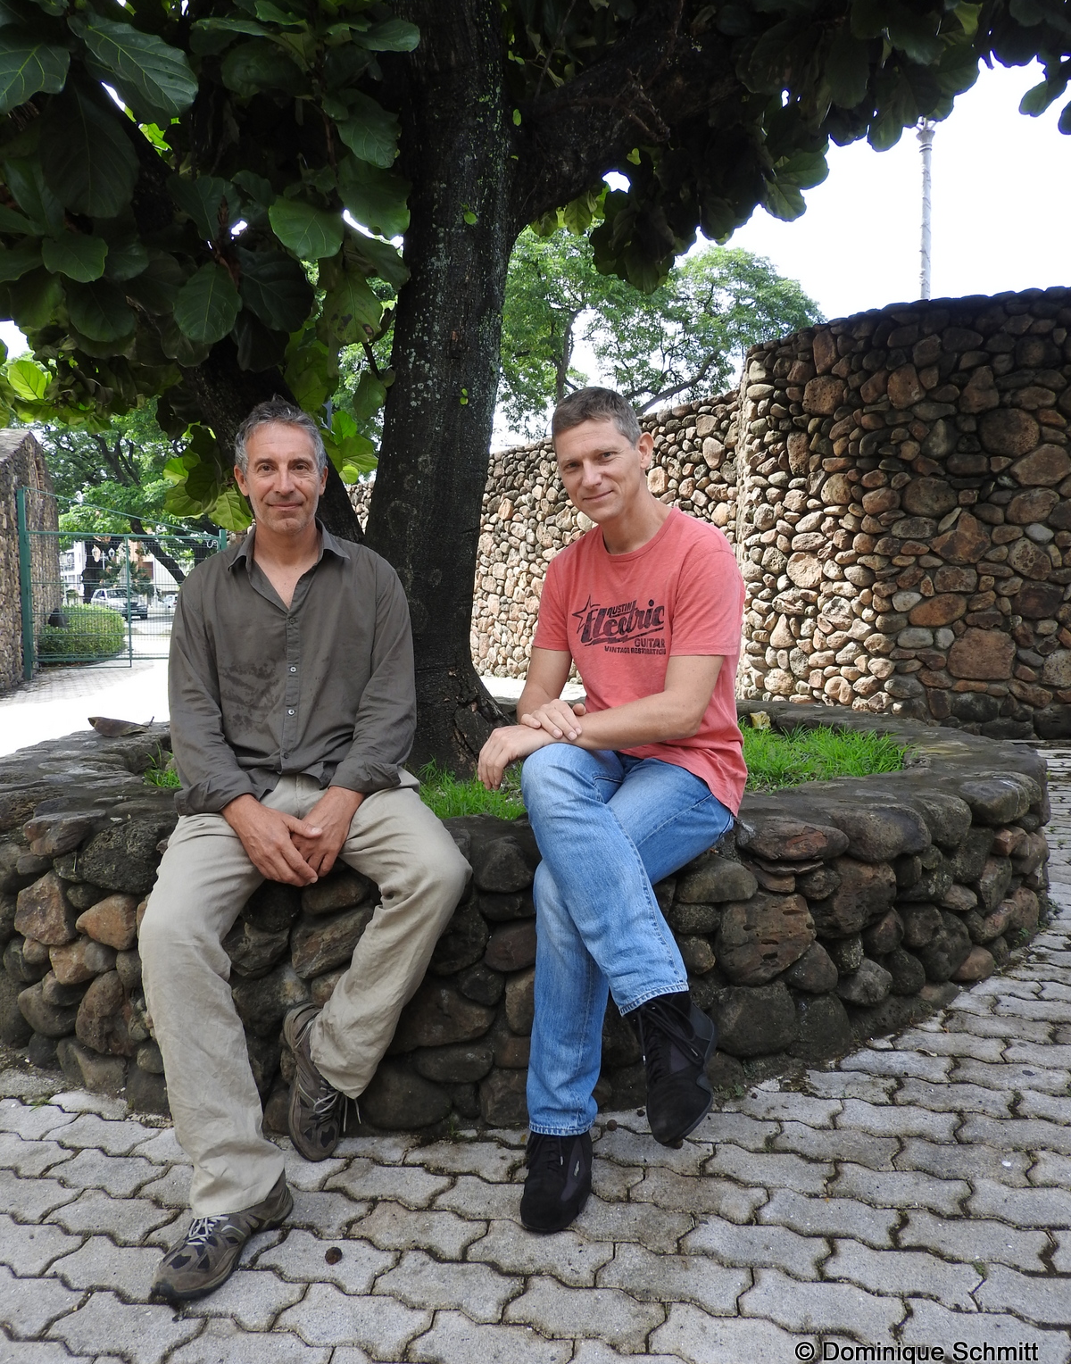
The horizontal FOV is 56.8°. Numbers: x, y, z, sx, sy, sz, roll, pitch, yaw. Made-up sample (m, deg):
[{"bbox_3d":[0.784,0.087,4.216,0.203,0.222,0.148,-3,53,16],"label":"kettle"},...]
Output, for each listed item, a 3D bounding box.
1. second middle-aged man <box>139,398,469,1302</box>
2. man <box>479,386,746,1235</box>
[{"bbox_3d":[-0.432,0.203,1.930,0.560,1.530,0.700,-1,4,-9],"label":"second middle-aged man"},{"bbox_3d":[0.190,0.185,1.930,0.490,1.490,0.670,2,5,27],"label":"man"}]

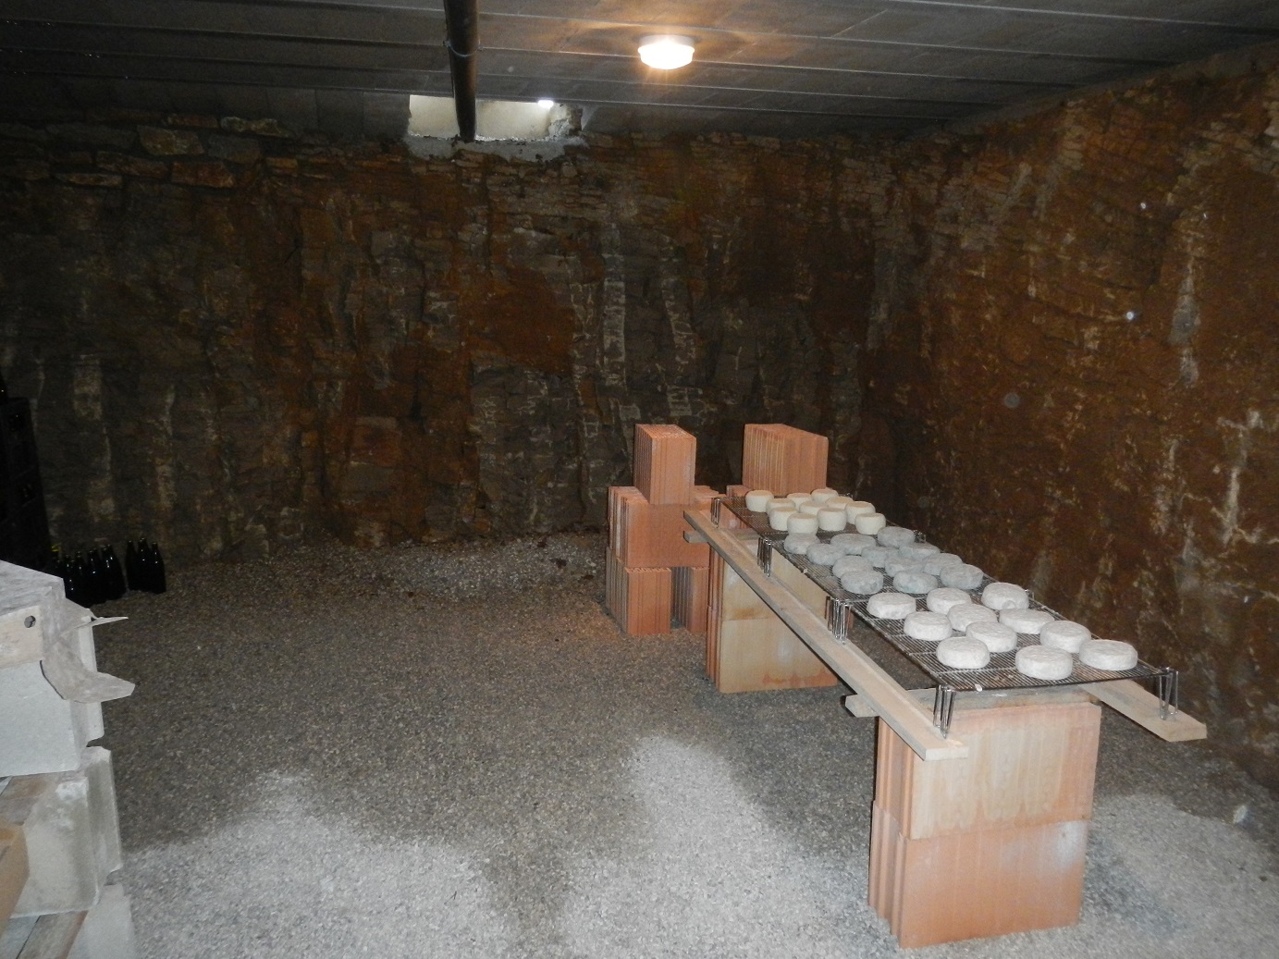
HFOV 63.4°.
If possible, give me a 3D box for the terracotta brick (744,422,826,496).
[{"bbox_3d":[0.676,-0.077,4.899,0.205,0.302,0.465,-3,12,-18],"label":"terracotta brick"}]

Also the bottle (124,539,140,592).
[{"bbox_3d":[-2.659,0.444,5.425,0.078,0.275,0.078,1,11,0],"label":"bottle"}]

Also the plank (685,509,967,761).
[{"bbox_3d":[0.446,0.368,3.296,0.095,0.025,2.246,-1,11,-11],"label":"plank"}]

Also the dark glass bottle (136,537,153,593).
[{"bbox_3d":[-2.599,0.444,5.426,0.083,0.288,0.083,1,12,0],"label":"dark glass bottle"}]

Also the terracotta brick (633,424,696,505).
[{"bbox_3d":[0.115,-0.078,4.939,0.205,0.302,0.465,-1,11,-10],"label":"terracotta brick"}]

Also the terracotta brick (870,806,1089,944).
[{"bbox_3d":[0.874,0.998,2.698,0.500,0.300,0.198,-2,12,-12],"label":"terracotta brick"}]

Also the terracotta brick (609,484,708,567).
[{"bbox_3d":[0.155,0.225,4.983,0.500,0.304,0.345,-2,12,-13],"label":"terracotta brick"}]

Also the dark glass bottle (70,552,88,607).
[{"bbox_3d":[-2.801,0.495,5.170,0.083,0.288,0.083,1,12,0],"label":"dark glass bottle"}]

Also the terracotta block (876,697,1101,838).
[{"bbox_3d":[0.894,0.712,2.665,0.500,0.304,0.200,-2,12,-13],"label":"terracotta block"}]

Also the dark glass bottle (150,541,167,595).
[{"bbox_3d":[-2.519,0.451,5.395,0.083,0.288,0.083,1,12,0],"label":"dark glass bottle"}]

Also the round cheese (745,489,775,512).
[{"bbox_3d":[0.455,0.079,3.912,0.109,0.064,0.109,1,11,0],"label":"round cheese"}]

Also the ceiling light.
[{"bbox_3d":[0.108,-1.683,4.096,0.226,0.100,0.226,1,11,0],"label":"ceiling light"}]

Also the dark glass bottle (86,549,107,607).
[{"bbox_3d":[-2.747,0.487,5.211,0.083,0.288,0.083,1,12,0],"label":"dark glass bottle"}]

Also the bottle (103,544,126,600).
[{"bbox_3d":[-2.692,0.467,5.293,0.085,0.280,0.085,1,11,0],"label":"bottle"}]

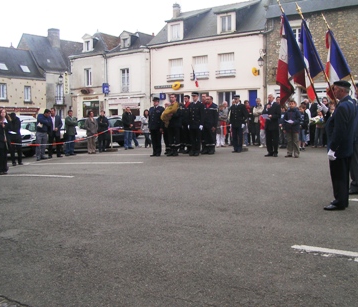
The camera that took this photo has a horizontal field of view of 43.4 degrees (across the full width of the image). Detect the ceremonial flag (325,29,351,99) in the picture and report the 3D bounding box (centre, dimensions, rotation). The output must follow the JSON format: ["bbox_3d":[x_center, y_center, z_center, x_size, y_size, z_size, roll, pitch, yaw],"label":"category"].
[{"bbox_3d":[2.439,-1.365,6.900,0.400,1.100,0.250,0,4,0],"label":"ceremonial flag"}]

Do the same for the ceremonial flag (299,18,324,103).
[{"bbox_3d":[2.134,-1.493,7.300,0.450,1.270,0.270,2,6,27],"label":"ceremonial flag"}]

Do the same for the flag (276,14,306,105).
[{"bbox_3d":[1.651,-1.394,6.600,0.450,1.270,0.270,2,6,27],"label":"flag"}]

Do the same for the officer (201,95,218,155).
[{"bbox_3d":[0.946,-0.832,13.443,0.540,1.760,0.360,3,5,32],"label":"officer"}]

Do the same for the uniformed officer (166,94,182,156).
[{"bbox_3d":[-0.120,-0.803,12.850,0.530,1.770,0.420,1,5,16],"label":"uniformed officer"}]

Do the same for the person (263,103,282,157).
[{"bbox_3d":[2.670,-0.800,12.800,0.450,1.750,0.550,-4,6,-37],"label":"person"}]

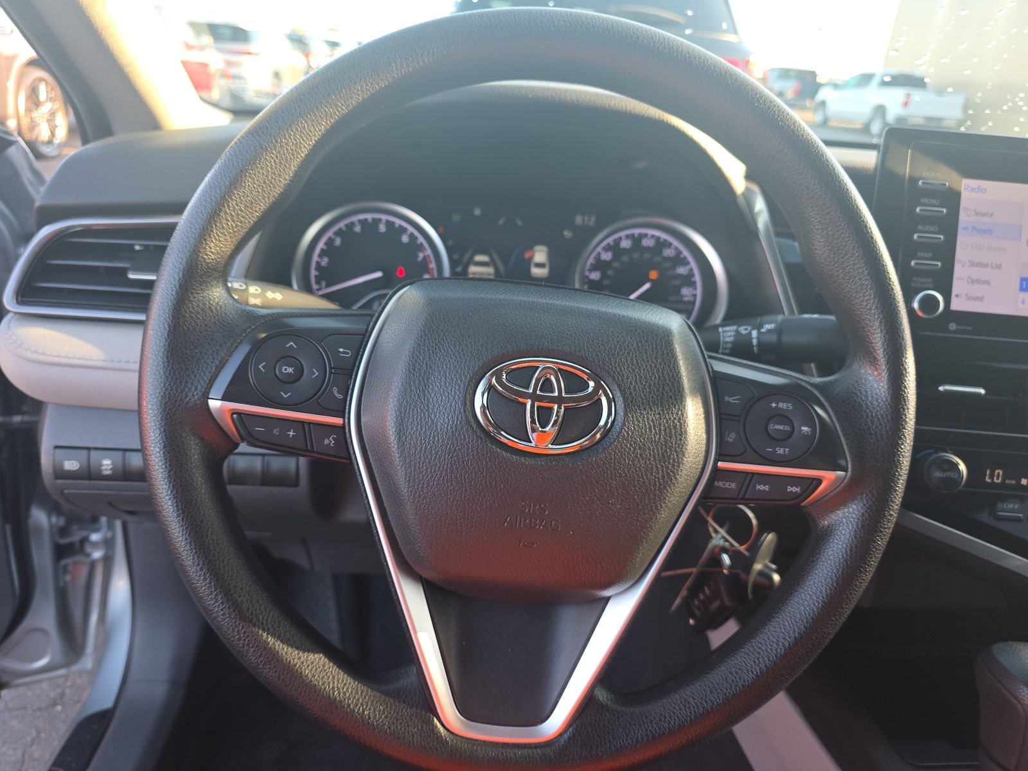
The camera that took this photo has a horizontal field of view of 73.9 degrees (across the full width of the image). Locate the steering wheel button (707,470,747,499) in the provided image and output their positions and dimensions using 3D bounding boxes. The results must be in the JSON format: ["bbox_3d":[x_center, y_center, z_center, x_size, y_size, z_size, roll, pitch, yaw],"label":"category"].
[{"bbox_3d":[0.109,0.050,0.351,0.021,0.013,0.007,6,2,3],"label":"steering wheel button"}]

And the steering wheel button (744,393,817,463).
[{"bbox_3d":[0.135,0.021,0.349,0.036,0.035,0.008,6,2,3],"label":"steering wheel button"}]

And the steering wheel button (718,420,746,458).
[{"bbox_3d":[0.112,0.026,0.351,0.013,0.018,0.007,6,2,3],"label":"steering wheel button"}]

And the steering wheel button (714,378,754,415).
[{"bbox_3d":[0.113,0.006,0.351,0.019,0.018,0.007,6,2,3],"label":"steering wheel button"}]

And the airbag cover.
[{"bbox_3d":[0.010,0.027,0.350,0.174,0.164,0.046,7,1,-5],"label":"airbag cover"}]

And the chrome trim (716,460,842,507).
[{"bbox_3d":[0.136,0.049,0.350,0.064,0.019,0.011,6,2,3],"label":"chrome trim"}]

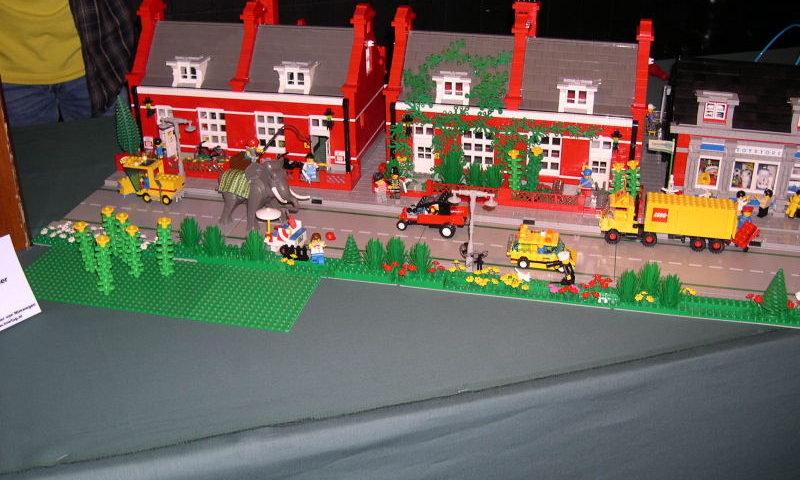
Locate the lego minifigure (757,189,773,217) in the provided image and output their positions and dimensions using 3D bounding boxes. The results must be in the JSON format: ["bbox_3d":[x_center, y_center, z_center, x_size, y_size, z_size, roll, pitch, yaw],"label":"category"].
[{"bbox_3d":[0.497,-0.051,1.194,0.018,0.040,0.022,16,32,30],"label":"lego minifigure"}]

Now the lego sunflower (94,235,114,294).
[{"bbox_3d":[-0.351,0.030,1.044,0.021,0.073,0.020,-8,28,-20],"label":"lego sunflower"}]

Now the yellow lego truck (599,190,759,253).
[{"bbox_3d":[0.354,-0.025,1.140,0.186,0.067,0.036,6,28,12],"label":"yellow lego truck"}]

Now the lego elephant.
[{"bbox_3d":[-0.193,-0.062,1.185,0.154,0.107,0.053,20,34,35],"label":"lego elephant"}]

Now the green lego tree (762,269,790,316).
[{"bbox_3d":[0.419,0.057,0.980,0.028,0.048,0.028,6,28,12],"label":"green lego tree"}]

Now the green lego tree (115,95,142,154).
[{"bbox_3d":[-0.427,-0.170,1.369,0.035,0.110,0.035,6,28,13],"label":"green lego tree"}]

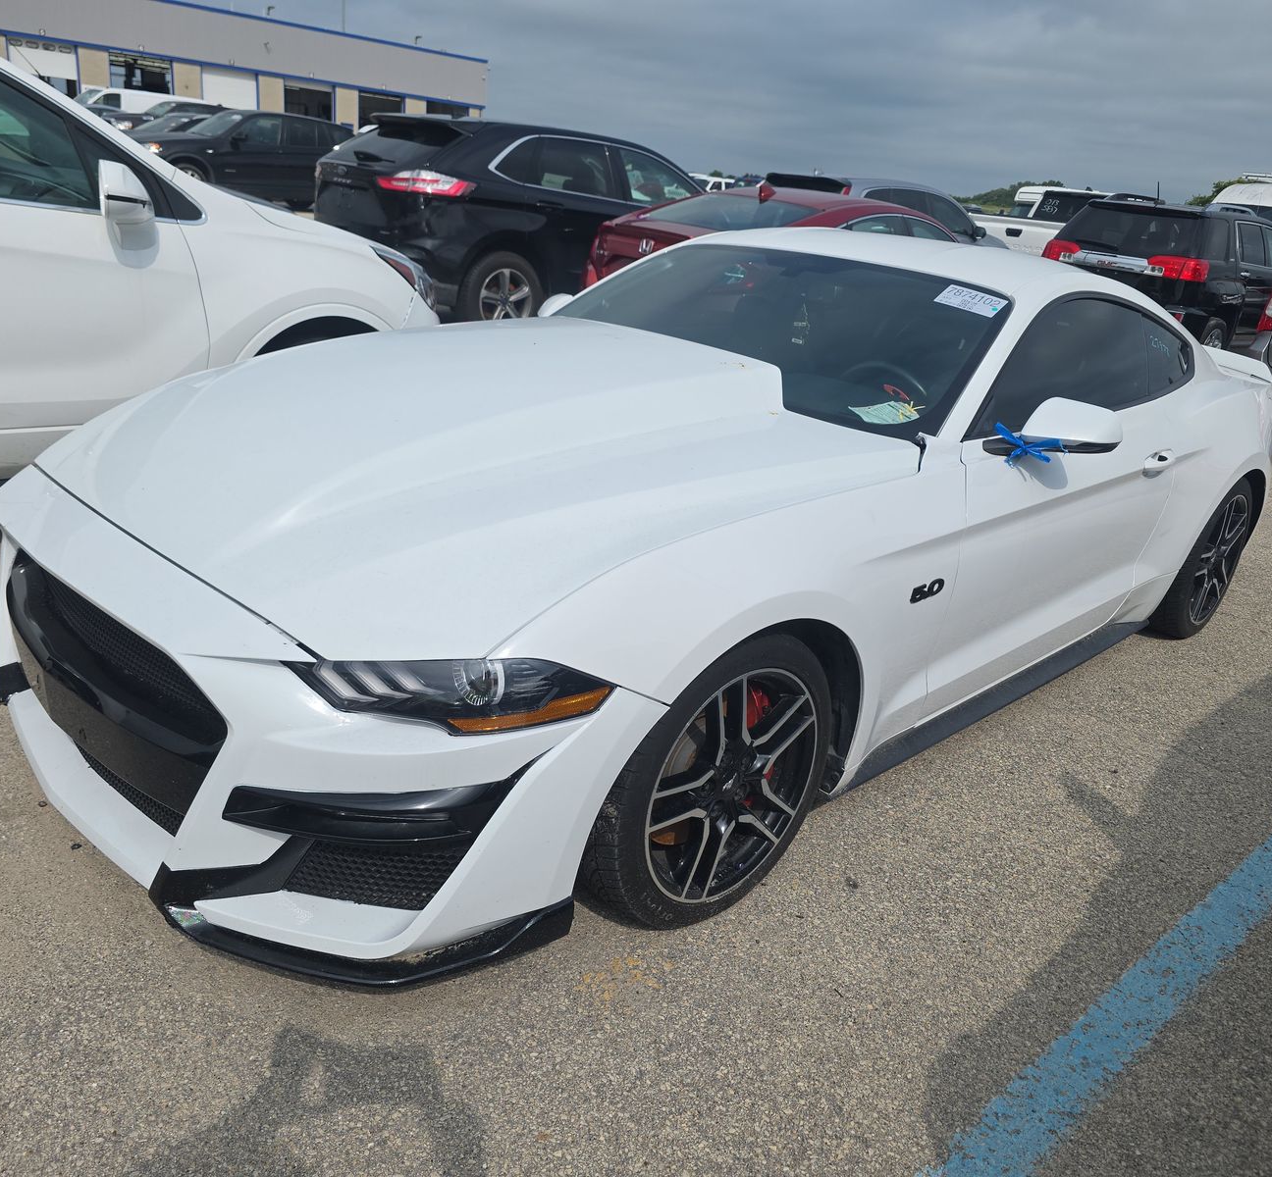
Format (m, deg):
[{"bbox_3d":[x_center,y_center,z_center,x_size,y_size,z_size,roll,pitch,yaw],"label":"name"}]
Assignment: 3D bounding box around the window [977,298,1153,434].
[{"bbox_3d":[1.218,-0.659,2.937,1.289,0.373,0.080,-15,0,-42],"label":"window"}]

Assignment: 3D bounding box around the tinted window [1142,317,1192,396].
[{"bbox_3d":[1.747,-0.777,3.450,0.060,0.263,0.464,-16,0,42],"label":"tinted window"}]

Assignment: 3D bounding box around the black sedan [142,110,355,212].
[{"bbox_3d":[-7.750,-8.520,20.550,4.680,1.670,1.890,-14,30,-42],"label":"black sedan"}]

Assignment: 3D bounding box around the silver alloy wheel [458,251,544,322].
[{"bbox_3d":[-1.121,-2.378,8.556,0.750,0.750,0.250,-10,26,-35],"label":"silver alloy wheel"}]

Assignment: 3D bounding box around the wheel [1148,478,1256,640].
[{"bbox_3d":[2.074,-0.144,3.933,0.685,0.685,0.265,-14,28,-42],"label":"wheel"}]

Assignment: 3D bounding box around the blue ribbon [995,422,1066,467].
[{"bbox_3d":[0.926,-0.338,2.449,0.165,0.105,0.080,5,21,-1],"label":"blue ribbon"}]

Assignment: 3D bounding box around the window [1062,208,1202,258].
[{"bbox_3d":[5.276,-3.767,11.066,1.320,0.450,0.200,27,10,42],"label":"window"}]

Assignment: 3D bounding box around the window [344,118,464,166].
[{"bbox_3d":[-1.988,-3.552,8.401,0.580,0.130,1.350,-45,41,-13],"label":"window"}]

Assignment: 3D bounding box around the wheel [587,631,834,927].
[{"bbox_3d":[0.129,0.367,2.164,0.672,0.672,0.255,-15,29,-42],"label":"wheel"}]

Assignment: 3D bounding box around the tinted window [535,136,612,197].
[{"bbox_3d":[-0.519,-3.504,8.663,0.840,0.410,0.100,-14,18,-42],"label":"tinted window"}]

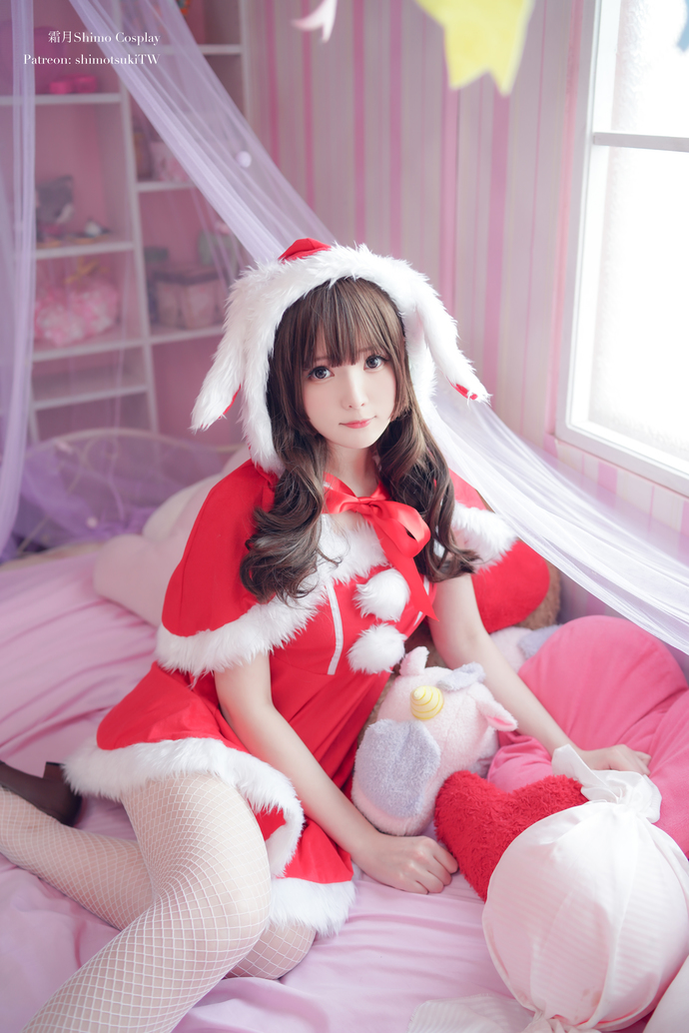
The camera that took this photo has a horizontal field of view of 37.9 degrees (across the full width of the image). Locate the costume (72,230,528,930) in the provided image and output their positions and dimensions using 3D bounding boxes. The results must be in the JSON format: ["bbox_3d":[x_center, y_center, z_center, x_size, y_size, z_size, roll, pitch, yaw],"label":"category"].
[{"bbox_3d":[-0.058,0.057,1.291,0.570,0.760,0.460,-8,25,-14],"label":"costume"}]

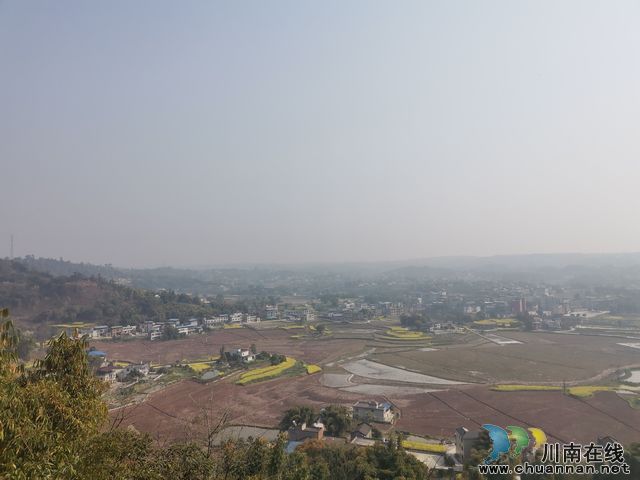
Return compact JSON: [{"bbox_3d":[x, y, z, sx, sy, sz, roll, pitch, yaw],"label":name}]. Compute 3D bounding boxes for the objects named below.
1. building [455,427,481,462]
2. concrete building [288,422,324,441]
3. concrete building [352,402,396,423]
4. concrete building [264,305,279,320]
[{"bbox_3d":[54.450,74.770,176.720,7.600,10.400,6.800,0,-3,-5],"label":"building"},{"bbox_3d":[-5.500,77.330,195.890,13.200,5.000,7.500,-1,-3,14],"label":"concrete building"},{"bbox_3d":[24.190,78.840,220.810,15.400,6.200,9.000,-1,-3,22],"label":"concrete building"},{"bbox_3d":[-56.570,84.250,561.030,13.600,15.800,10.500,0,-3,3],"label":"concrete building"}]

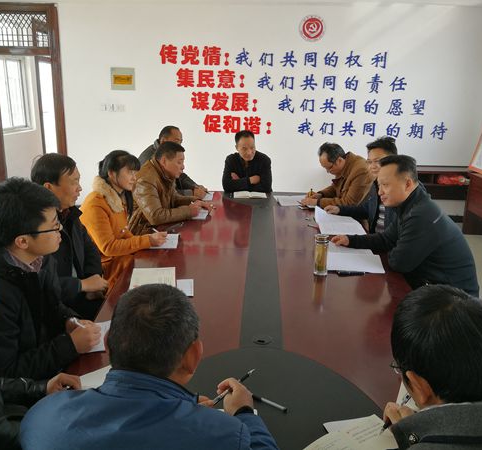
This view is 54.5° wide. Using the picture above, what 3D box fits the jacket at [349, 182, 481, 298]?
[{"bbox_3d":[0.866,0.126,2.465,0.560,0.640,0.510,2,16,2],"label":"jacket"}]

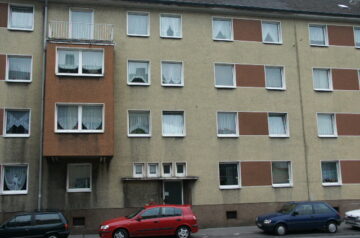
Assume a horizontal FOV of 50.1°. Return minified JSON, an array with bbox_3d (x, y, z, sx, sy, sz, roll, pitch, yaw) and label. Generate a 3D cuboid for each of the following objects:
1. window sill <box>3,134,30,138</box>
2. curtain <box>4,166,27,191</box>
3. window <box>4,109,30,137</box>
[{"bbox_3d":[-7.785,0.796,18.334,1.190,0.130,0.200,1,-10,-12],"label":"window sill"},{"bbox_3d":[-7.874,2.849,18.435,1.004,1.116,0.100,1,-10,-12],"label":"curtain"},{"bbox_3d":[-7.786,0.195,18.494,1.191,1.377,0.180,1,-10,-12],"label":"window"}]

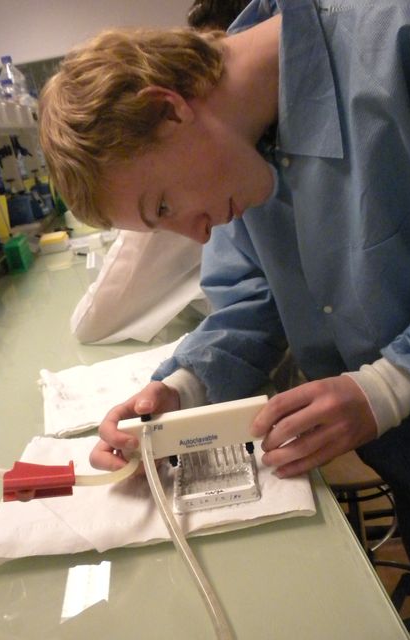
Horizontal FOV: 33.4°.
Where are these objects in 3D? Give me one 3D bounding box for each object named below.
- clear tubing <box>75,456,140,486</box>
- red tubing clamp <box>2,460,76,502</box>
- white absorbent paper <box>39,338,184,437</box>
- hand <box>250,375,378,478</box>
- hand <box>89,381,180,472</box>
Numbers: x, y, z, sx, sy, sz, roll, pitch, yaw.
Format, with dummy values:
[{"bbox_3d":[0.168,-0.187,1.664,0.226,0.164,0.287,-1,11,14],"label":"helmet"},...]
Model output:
[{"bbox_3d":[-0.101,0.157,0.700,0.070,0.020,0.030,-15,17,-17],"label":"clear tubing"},{"bbox_3d":[-0.167,0.163,0.690,0.073,0.033,0.024,-10,16,-2],"label":"red tubing clamp"},{"bbox_3d":[-0.096,0.087,1.054,0.310,0.014,0.262,-14,17,-13],"label":"white absorbent paper"},{"bbox_3d":[0.111,0.108,0.700,0.128,0.088,0.088,-9,16,4],"label":"hand"},{"bbox_3d":[-0.074,0.118,0.742,0.112,0.092,0.082,-21,20,-34],"label":"hand"}]

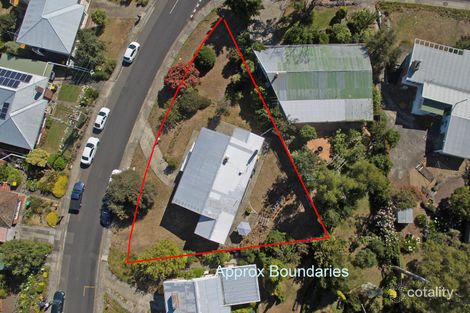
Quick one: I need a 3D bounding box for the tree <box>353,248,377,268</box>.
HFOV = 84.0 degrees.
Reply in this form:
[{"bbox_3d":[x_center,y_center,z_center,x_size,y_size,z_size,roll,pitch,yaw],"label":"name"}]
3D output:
[{"bbox_3d":[21.998,17.310,44.354,3.905,2.000,3.323,0,81,-1],"label":"tree"}]

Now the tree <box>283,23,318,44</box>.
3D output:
[{"bbox_3d":[11.795,-22.144,47.095,6.400,4.200,3.280,0,81,1],"label":"tree"}]

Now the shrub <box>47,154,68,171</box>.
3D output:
[{"bbox_3d":[-32.807,1.104,48.253,3.120,1.800,2.980,0,81,1],"label":"shrub"}]

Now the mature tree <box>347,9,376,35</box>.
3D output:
[{"bbox_3d":[24.358,-25.957,50.057,5.243,3.800,4.494,0,81,-1],"label":"mature tree"}]

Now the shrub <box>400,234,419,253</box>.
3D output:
[{"bbox_3d":[27.758,13.833,41.533,2.660,1.500,2.750,0,81,1],"label":"shrub"}]

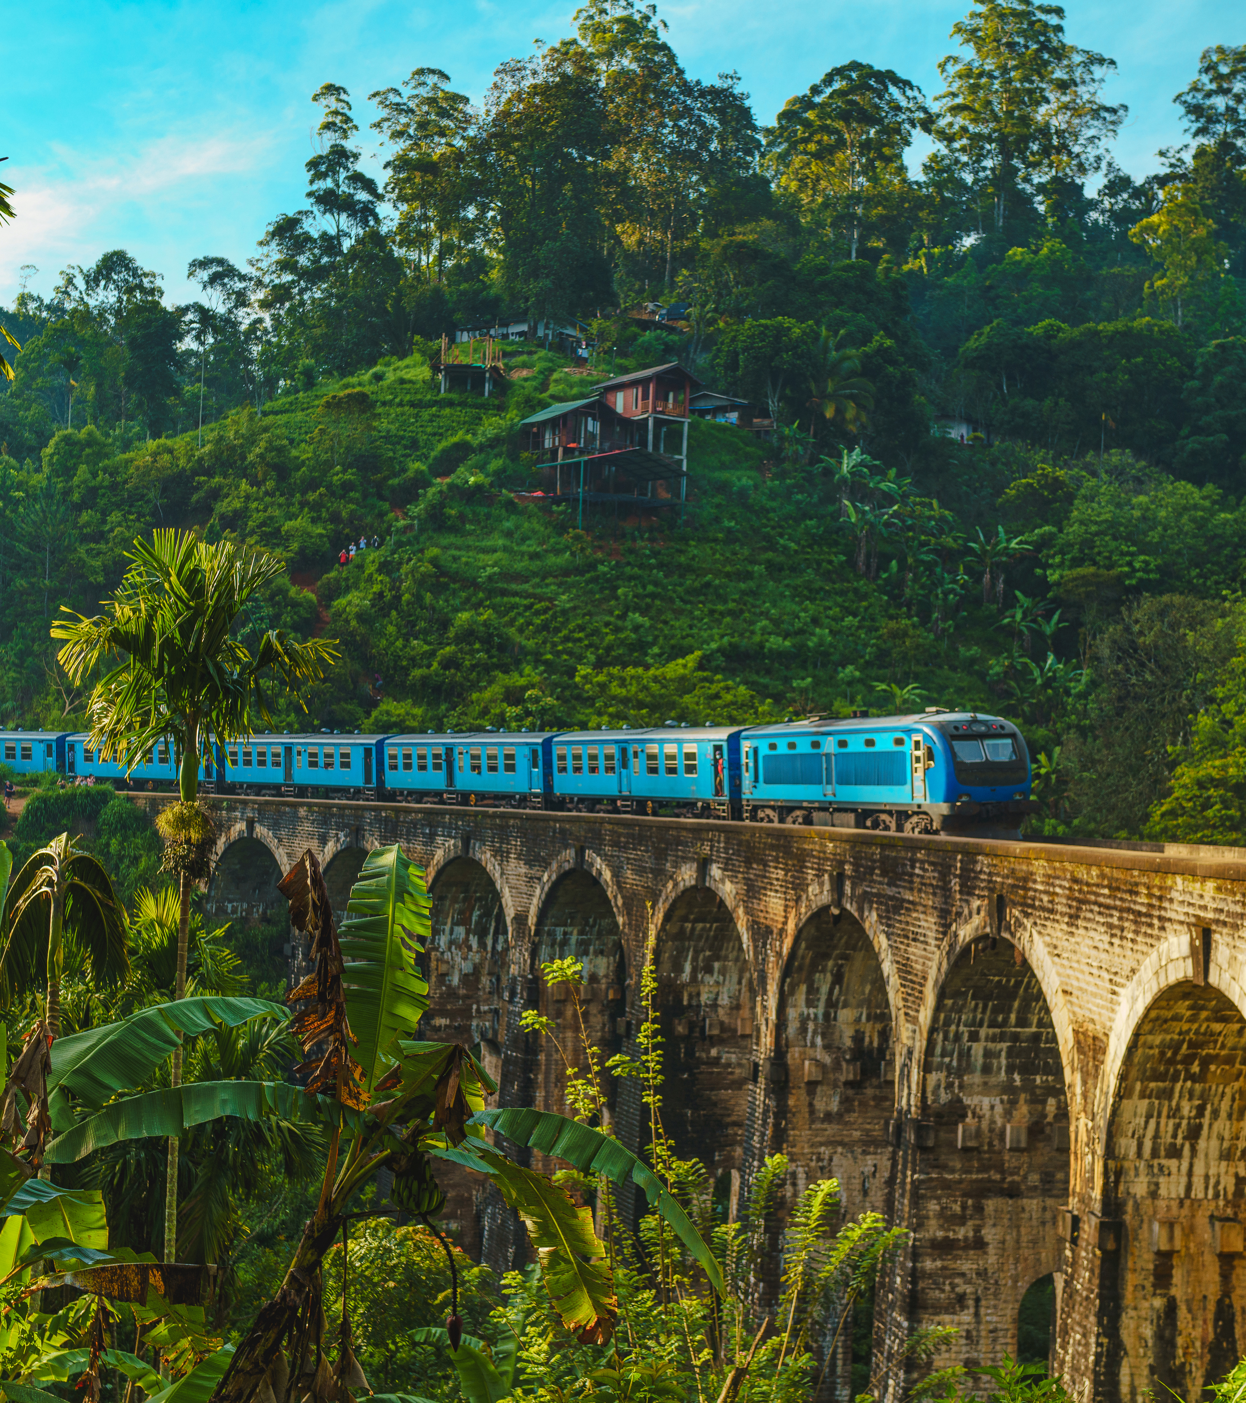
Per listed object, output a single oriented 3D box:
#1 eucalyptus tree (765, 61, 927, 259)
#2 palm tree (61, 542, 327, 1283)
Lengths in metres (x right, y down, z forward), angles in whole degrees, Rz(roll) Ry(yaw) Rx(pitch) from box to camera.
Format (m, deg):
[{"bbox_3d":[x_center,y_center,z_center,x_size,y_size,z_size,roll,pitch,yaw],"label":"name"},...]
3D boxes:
[{"bbox_3d":[22.778,-55.262,212.000,15.500,20.500,15.500,1,-2,0],"label":"eucalyptus tree"},{"bbox_3d":[-4.285,2.017,21.000,2.700,7.600,2.700,1,-2,0],"label":"palm tree"}]

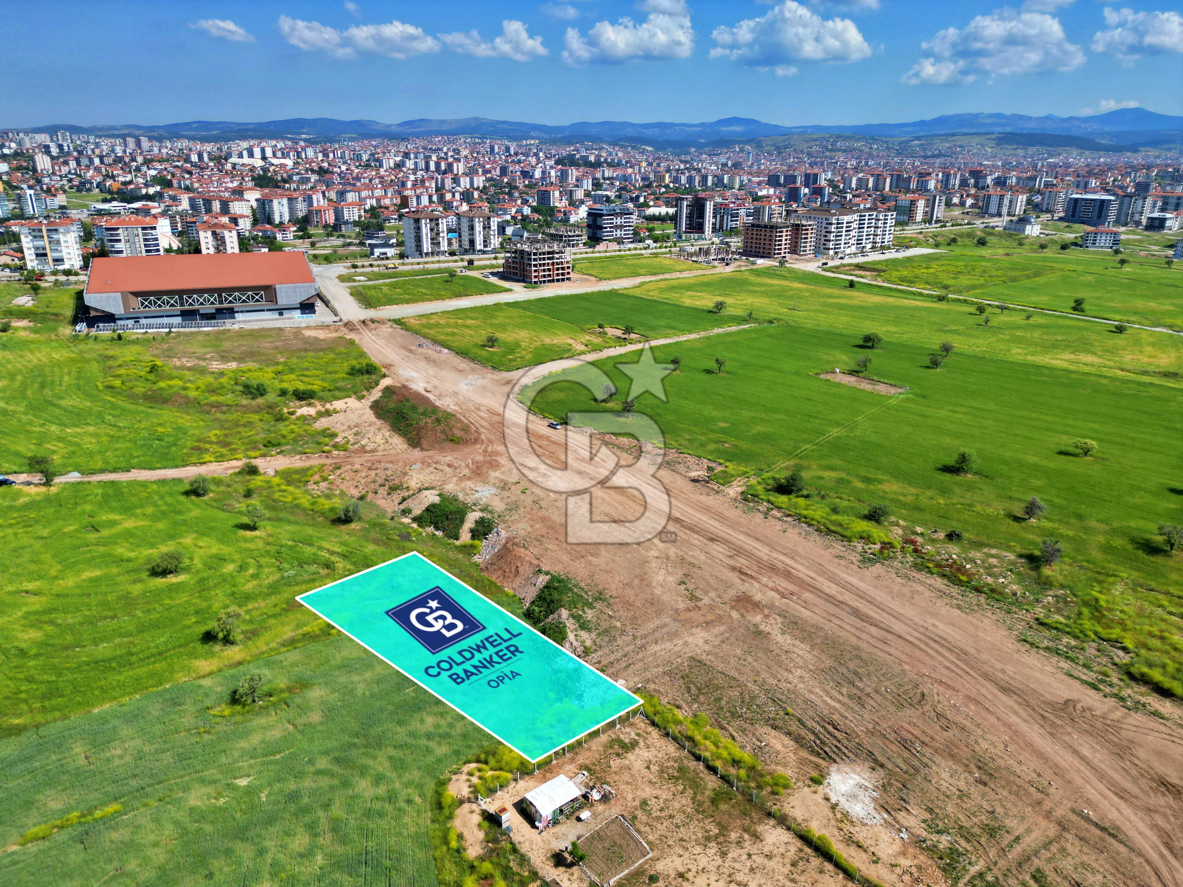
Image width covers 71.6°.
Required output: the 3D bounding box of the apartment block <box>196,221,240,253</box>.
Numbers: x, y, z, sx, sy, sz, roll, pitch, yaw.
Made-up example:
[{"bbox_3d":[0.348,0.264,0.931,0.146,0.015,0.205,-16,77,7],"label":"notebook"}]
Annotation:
[{"bbox_3d":[-217.806,-118.435,480.077,20.400,21.600,25.000,-8,22,-23],"label":"apartment block"}]

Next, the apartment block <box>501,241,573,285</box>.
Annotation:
[{"bbox_3d":[-29.042,-99.190,445.802,25.600,19.300,26.200,-15,25,-37],"label":"apartment block"}]

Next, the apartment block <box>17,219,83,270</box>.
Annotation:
[{"bbox_3d":[-291.388,-107.881,443.490,24.071,25.279,12.084,-4,21,-11],"label":"apartment block"}]

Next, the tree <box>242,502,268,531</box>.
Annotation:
[{"bbox_3d":[-67.636,14.632,164.685,4.700,5.600,4.700,1,20,0],"label":"tree"}]

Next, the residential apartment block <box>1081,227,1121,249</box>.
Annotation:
[{"bbox_3d":[462.980,-186.490,745.190,27.000,17.000,12.500,6,21,13],"label":"residential apartment block"}]

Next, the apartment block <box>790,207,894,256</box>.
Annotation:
[{"bbox_3d":[195.656,-166.778,636.834,81.389,29.859,38.676,-15,26,-36],"label":"apartment block"}]

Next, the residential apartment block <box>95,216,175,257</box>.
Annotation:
[{"bbox_3d":[-246.050,-109.160,442.590,28.000,25.000,21.000,-5,21,-15],"label":"residential apartment block"}]

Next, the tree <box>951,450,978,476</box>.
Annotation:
[{"bbox_3d":[93.979,4.702,205.444,4.700,5.500,4.700,0,20,0],"label":"tree"}]

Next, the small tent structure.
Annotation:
[{"bbox_3d":[-4.775,44.167,101.531,5.950,2.350,4.100,-15,25,-35],"label":"small tent structure"}]

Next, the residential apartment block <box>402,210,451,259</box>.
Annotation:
[{"bbox_3d":[-113.009,-142.813,558.201,19.862,28.708,23.953,-18,27,-41],"label":"residential apartment block"}]

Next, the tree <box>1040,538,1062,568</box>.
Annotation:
[{"bbox_3d":[86.432,20.562,154.196,4.100,5.600,4.100,1,20,0],"label":"tree"}]

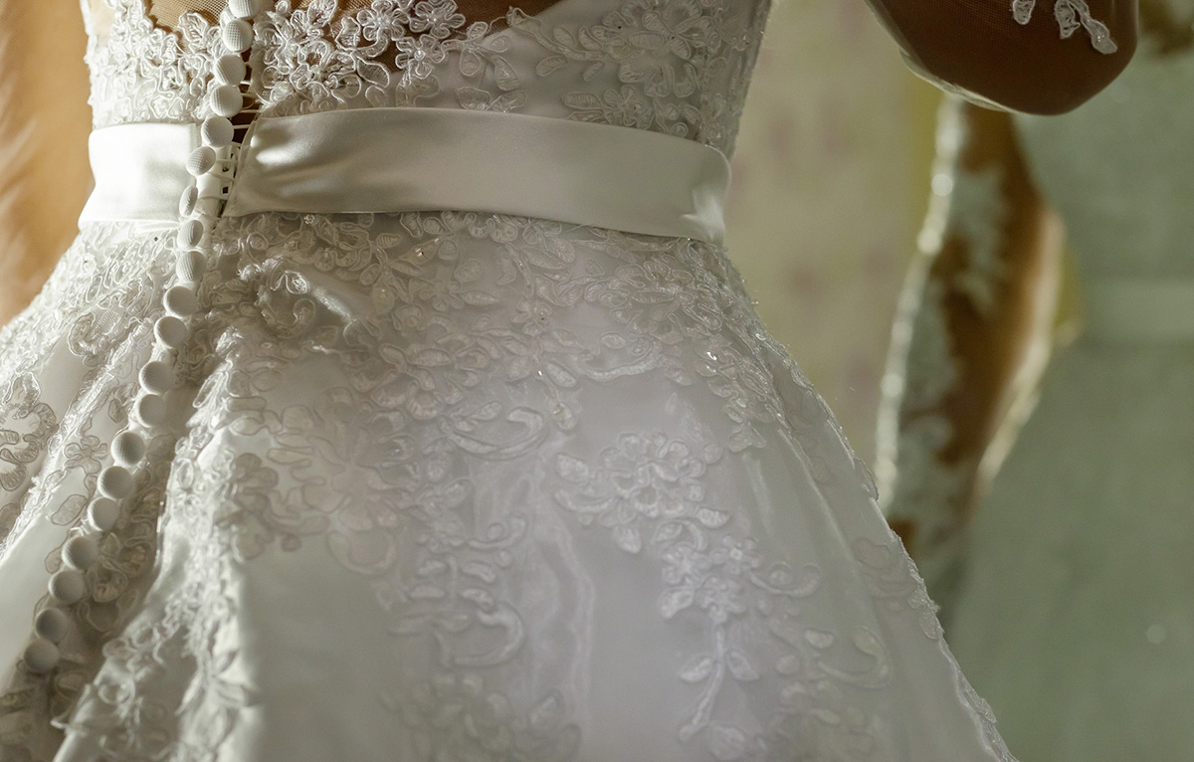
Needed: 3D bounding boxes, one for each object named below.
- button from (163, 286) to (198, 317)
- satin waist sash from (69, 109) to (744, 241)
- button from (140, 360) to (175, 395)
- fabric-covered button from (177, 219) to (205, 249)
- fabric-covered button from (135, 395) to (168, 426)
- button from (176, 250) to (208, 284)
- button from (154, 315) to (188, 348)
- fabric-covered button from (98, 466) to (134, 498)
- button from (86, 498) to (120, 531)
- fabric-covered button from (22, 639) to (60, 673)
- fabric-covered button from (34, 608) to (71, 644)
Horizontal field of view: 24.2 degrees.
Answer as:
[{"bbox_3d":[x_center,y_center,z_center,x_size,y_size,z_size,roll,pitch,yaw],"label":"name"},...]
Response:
[{"bbox_3d":[-0.148,-0.028,0.989,0.012,0.012,0.006,4,-15,-11],"label":"button"},{"bbox_3d":[-0.076,-0.077,1.105,0.280,0.041,0.204,2,-1,38],"label":"satin waist sash"},{"bbox_3d":[-0.159,-0.001,1.009,0.012,0.012,0.006,2,-6,0],"label":"button"},{"bbox_3d":[-0.148,-0.054,1.020,0.012,0.012,0.006,2,-5,37],"label":"fabric-covered button"},{"bbox_3d":[-0.161,0.011,1.005,0.012,0.012,0.006,2,-6,0],"label":"fabric-covered button"},{"bbox_3d":[-0.148,-0.042,1.018,0.012,0.012,0.006,2,-5,24],"label":"button"},{"bbox_3d":[-0.151,-0.018,0.985,0.012,0.012,0.006,4,-14,-14],"label":"button"},{"bbox_3d":[-0.167,0.035,0.966,0.012,0.012,0.006,4,-12,-11],"label":"fabric-covered button"},{"bbox_3d":[-0.171,0.046,0.962,0.012,0.012,0.006,4,-11,-14],"label":"button"},{"bbox_3d":[-0.192,0.096,0.964,0.012,0.012,0.006,2,-9,-4],"label":"fabric-covered button"},{"bbox_3d":[-0.190,0.085,0.969,0.012,0.012,0.006,2,-7,-4],"label":"fabric-covered button"}]

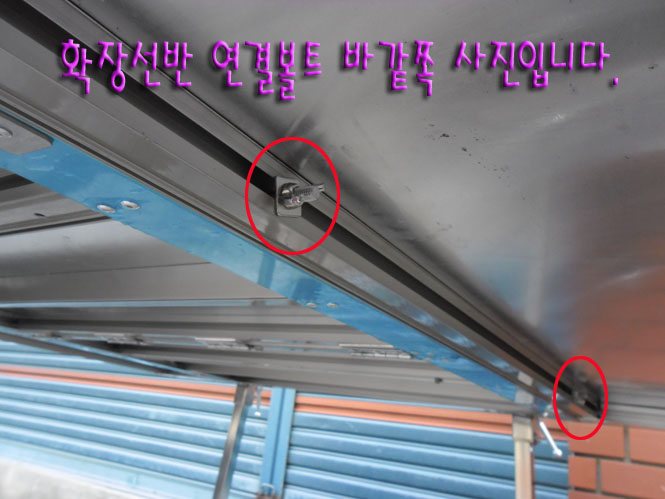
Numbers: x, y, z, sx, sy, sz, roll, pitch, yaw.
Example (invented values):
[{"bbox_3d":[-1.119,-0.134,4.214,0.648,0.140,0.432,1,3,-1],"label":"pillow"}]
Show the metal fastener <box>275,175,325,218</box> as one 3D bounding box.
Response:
[{"bbox_3d":[-0.017,-0.030,0.286,0.020,0.022,0.024,-5,0,33],"label":"metal fastener"}]

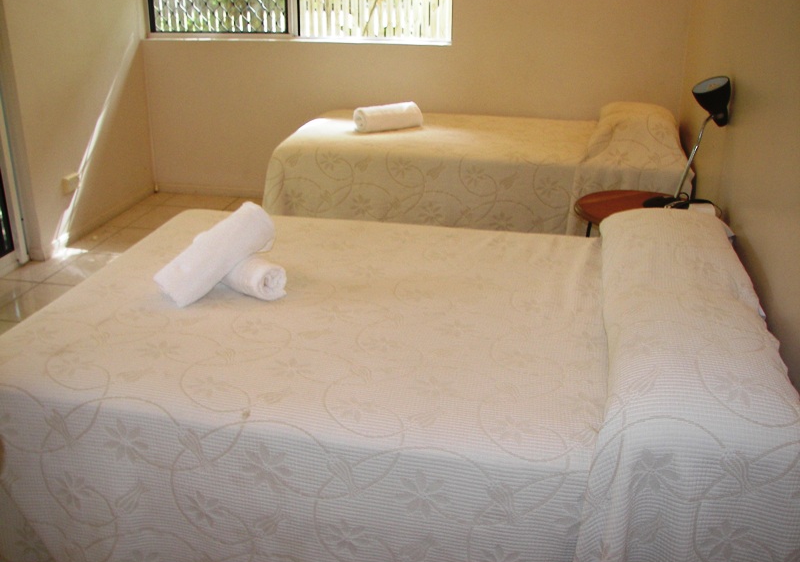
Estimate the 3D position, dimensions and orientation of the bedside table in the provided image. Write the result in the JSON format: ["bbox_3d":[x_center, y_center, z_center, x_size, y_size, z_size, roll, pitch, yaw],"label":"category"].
[{"bbox_3d":[0.910,-0.030,3.234,0.510,0.525,0.510,5,24,11],"label":"bedside table"}]

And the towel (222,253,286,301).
[{"bbox_3d":[-0.463,-0.045,2.367,0.110,0.105,0.340,-20,30,-39],"label":"towel"}]

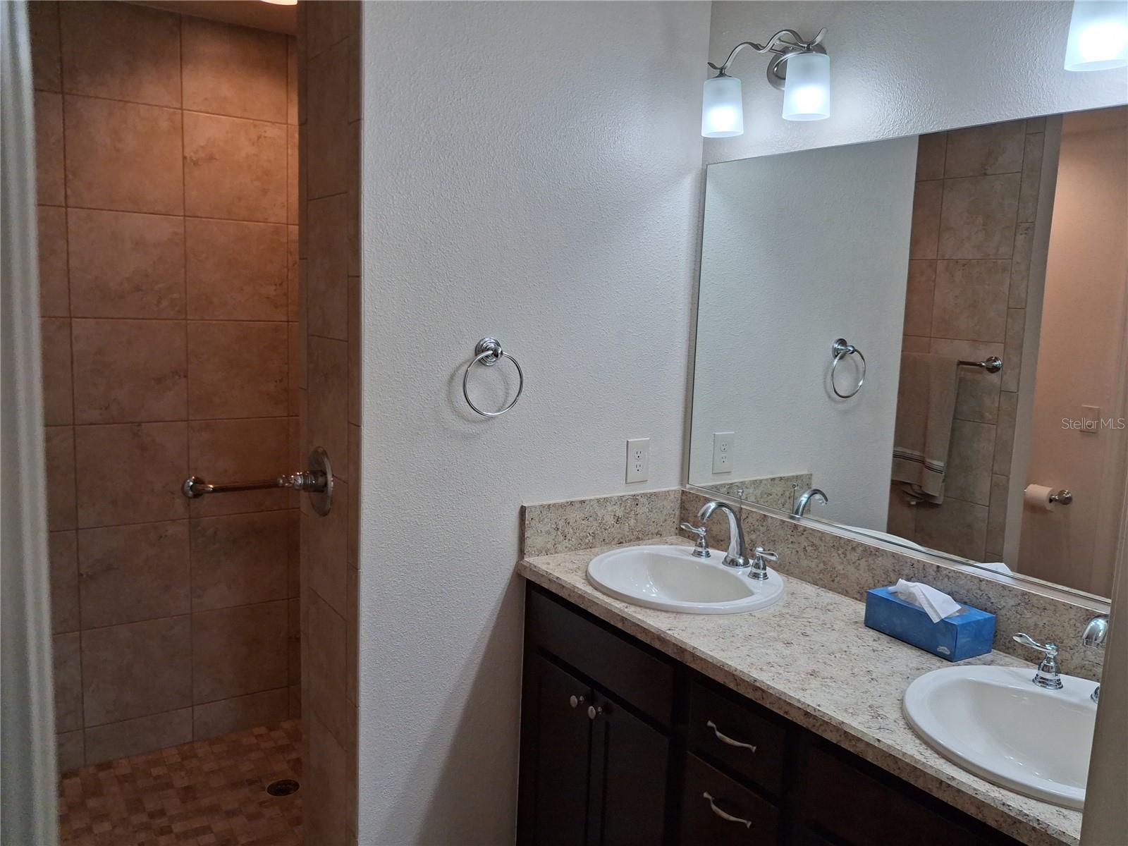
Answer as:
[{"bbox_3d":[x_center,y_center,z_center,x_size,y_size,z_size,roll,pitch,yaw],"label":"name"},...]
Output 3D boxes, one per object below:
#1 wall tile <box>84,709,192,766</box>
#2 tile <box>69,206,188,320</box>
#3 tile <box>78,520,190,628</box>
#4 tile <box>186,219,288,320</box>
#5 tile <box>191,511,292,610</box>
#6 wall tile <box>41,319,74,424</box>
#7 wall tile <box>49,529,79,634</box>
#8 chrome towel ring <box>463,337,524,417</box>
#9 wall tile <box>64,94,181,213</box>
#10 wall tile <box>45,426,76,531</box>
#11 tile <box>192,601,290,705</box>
[{"bbox_3d":[-1.449,1.067,3.014,0.334,0.131,0.010,-3,9,-34],"label":"wall tile"},{"bbox_3d":[-1.385,-0.498,2.800,0.334,0.334,0.010,-3,9,-34],"label":"tile"},{"bbox_3d":[-1.426,0.501,2.937,0.334,0.334,0.010,-3,9,-34],"label":"tile"},{"bbox_3d":[-1.089,-0.505,2.938,0.328,0.328,0.010,-3,9,-35],"label":"tile"},{"bbox_3d":[-1.141,0.484,3.107,0.332,0.332,0.010,-3,9,-34],"label":"tile"},{"bbox_3d":[-1.664,-0.151,2.666,0.300,0.334,0.010,-3,9,-34],"label":"wall tile"},{"bbox_3d":[-1.696,0.512,2.733,0.332,0.332,0.010,-3,9,-34],"label":"wall tile"},{"bbox_3d":[-0.177,-0.110,2.123,0.165,0.189,0.065,-3,9,-34],"label":"chrome towel ring"},{"bbox_3d":[-1.348,-0.818,2.705,0.328,0.328,0.010,-3,9,-35],"label":"wall tile"},{"bbox_3d":[-1.677,0.182,2.712,0.300,0.334,0.010,-3,9,-34],"label":"wall tile"},{"bbox_3d":[-1.154,0.816,3.151,0.332,0.332,0.010,-3,9,-34],"label":"tile"}]

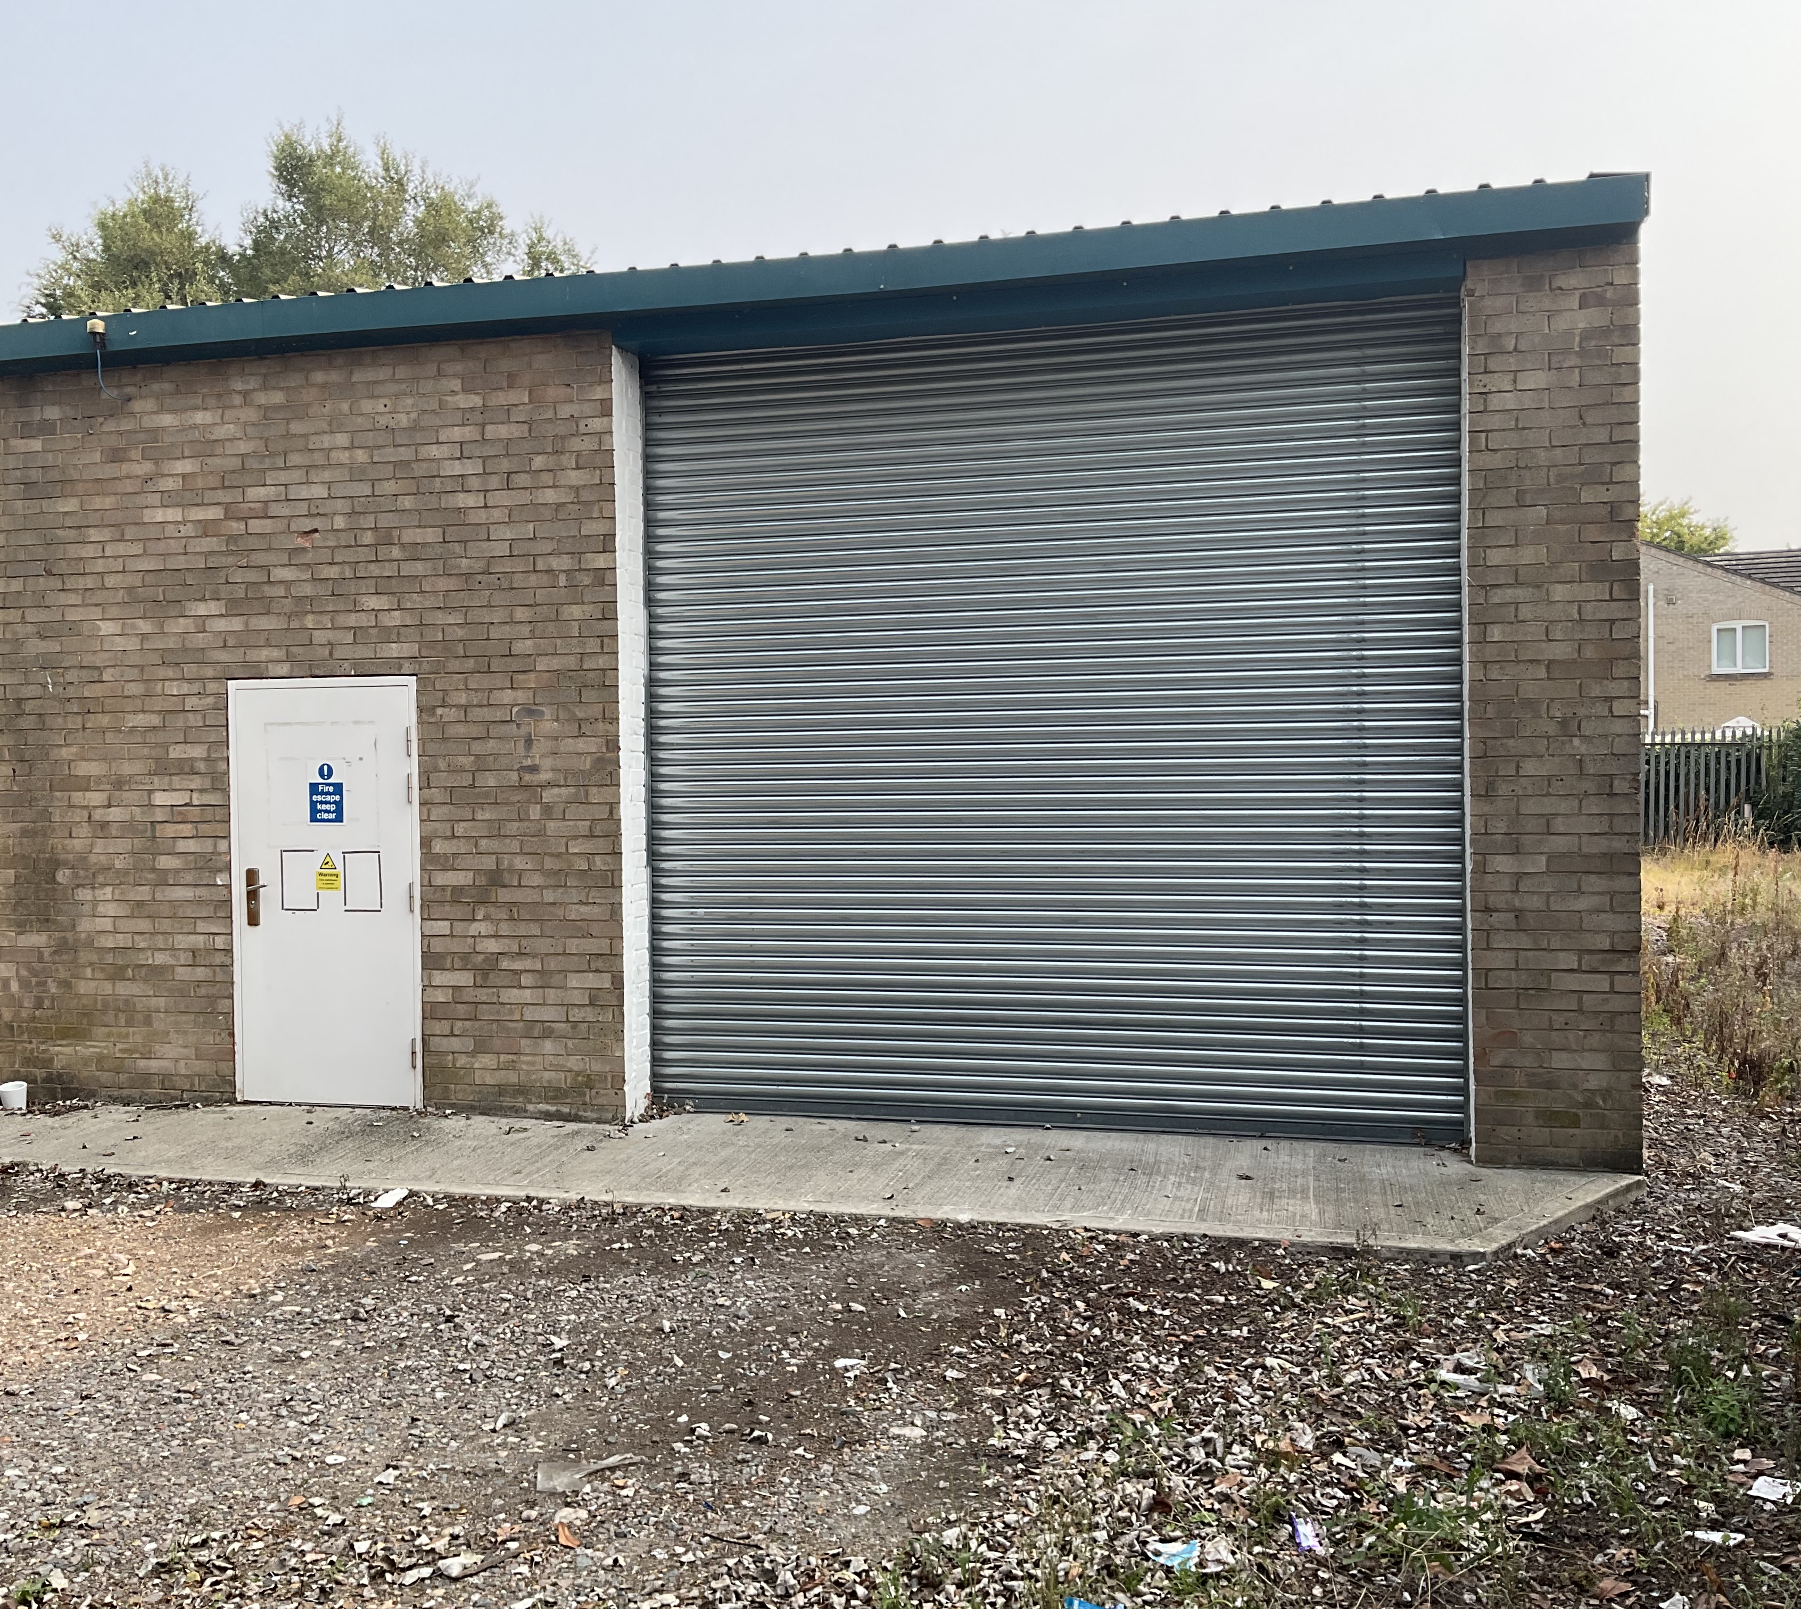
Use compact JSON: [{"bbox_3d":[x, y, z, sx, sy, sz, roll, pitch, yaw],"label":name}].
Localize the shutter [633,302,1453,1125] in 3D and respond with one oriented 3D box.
[{"bbox_3d":[0.574,-0.324,7.808,3.590,3.470,0.100,0,1,15],"label":"shutter"}]

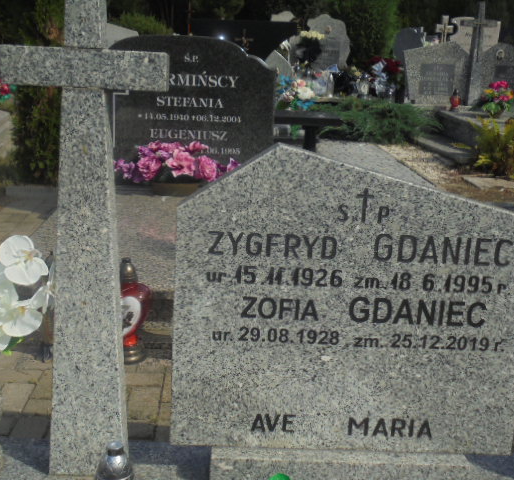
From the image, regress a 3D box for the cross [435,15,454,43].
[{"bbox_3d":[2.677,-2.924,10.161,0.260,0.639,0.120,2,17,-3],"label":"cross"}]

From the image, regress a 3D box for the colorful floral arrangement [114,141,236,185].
[{"bbox_3d":[-0.435,-0.416,3.836,0.723,0.254,0.320,2,17,-3],"label":"colorful floral arrangement"}]

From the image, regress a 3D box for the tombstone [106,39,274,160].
[{"bbox_3d":[-0.373,-0.710,3.956,0.946,0.850,0.100,2,17,-3],"label":"tombstone"}]

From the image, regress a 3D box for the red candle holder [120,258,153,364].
[{"bbox_3d":[-0.472,0.247,2.532,0.190,0.374,0.150,2,17,-3],"label":"red candle holder"}]

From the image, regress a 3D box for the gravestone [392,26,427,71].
[{"bbox_3d":[2.092,-2.540,9.733,0.484,0.799,0.120,2,17,-3],"label":"gravestone"}]

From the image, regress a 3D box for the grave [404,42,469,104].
[{"bbox_3d":[2.075,-1.928,8.147,0.766,0.698,0.130,2,17,-3],"label":"grave"}]

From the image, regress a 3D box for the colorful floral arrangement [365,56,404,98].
[{"bbox_3d":[1.577,-2.030,8.760,0.502,0.497,0.380,2,17,-3],"label":"colorful floral arrangement"}]

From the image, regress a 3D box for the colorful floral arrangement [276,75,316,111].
[{"bbox_3d":[0.307,-1.197,5.824,0.374,0.309,0.340,2,17,-3],"label":"colorful floral arrangement"}]

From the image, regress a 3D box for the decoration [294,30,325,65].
[{"bbox_3d":[0.708,-2.546,9.298,0.398,0.433,0.280,2,17,-3],"label":"decoration"}]

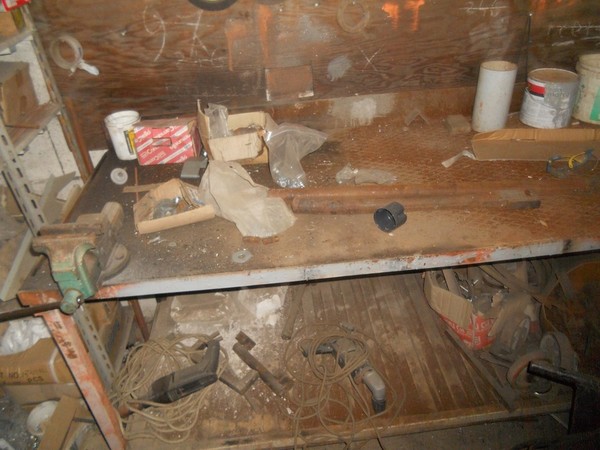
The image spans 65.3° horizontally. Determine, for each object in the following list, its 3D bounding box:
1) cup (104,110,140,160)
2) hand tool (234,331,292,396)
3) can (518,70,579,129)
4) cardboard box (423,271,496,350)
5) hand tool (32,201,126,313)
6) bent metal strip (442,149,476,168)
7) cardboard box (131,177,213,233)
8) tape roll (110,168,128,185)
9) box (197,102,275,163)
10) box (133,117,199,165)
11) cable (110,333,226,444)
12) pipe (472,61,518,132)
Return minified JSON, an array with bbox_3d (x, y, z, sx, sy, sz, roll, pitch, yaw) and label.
[{"bbox_3d":[-0.592,-0.298,1.584,0.112,0.130,0.112,-6,33,-2],"label":"cup"},{"bbox_3d":[-0.139,0.481,1.619,0.075,0.045,0.290,-28,40,-31],"label":"hand tool"},{"bbox_3d":[0.848,-0.433,1.592,0.158,0.156,0.158,-6,33,-2],"label":"can"},{"bbox_3d":[0.610,0.280,1.710,0.170,0.180,0.250,-18,36,-20],"label":"cardboard box"},{"bbox_3d":[-0.435,0.066,0.975,0.130,0.175,0.300,-8,34,-4],"label":"hand tool"},{"bbox_3d":[0.478,-0.202,1.399,0.100,0.033,0.045,-6,33,-2],"label":"bent metal strip"},{"bbox_3d":[-0.344,-0.060,1.258,0.200,0.060,0.140,-15,35,-16],"label":"cardboard box"},{"bbox_3d":[-0.563,-0.153,1.456,0.053,0.026,0.053,-6,33,-2],"label":"tape roll"},{"bbox_3d":[-0.209,-0.286,1.524,0.190,0.125,0.170,-6,33,-2],"label":"box"},{"bbox_3d":[-0.441,-0.283,1.552,0.180,0.120,0.092,-3,33,3],"label":"box"},{"bbox_3d":[-0.416,0.520,1.561,0.340,0.080,0.400,-6,33,-2],"label":"cable"},{"bbox_3d":[0.649,-0.426,1.562,0.112,0.204,0.112,-6,33,-2],"label":"pipe"}]

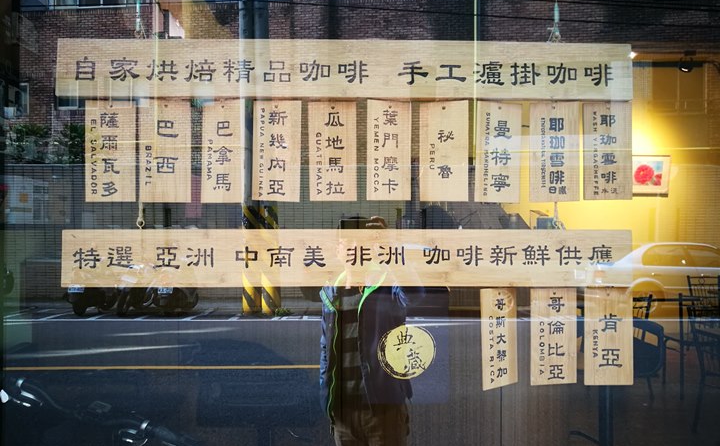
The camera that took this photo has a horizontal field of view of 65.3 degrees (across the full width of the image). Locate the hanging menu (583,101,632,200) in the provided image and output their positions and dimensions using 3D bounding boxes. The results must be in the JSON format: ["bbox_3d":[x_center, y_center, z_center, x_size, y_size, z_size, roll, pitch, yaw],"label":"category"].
[{"bbox_3d":[0.558,-0.160,1.261,0.109,0.217,0.014,0,-1,-1],"label":"hanging menu"}]

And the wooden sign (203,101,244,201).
[{"bbox_3d":[-0.303,-0.158,1.244,0.095,0.228,0.014,1,-1,-1],"label":"wooden sign"}]

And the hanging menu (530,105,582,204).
[{"bbox_3d":[0.437,-0.159,1.259,0.112,0.221,0.014,0,-1,-1],"label":"hanging menu"}]

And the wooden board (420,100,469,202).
[{"bbox_3d":[0.189,-0.160,1.254,0.107,0.225,0.014,0,-1,-1],"label":"wooden board"}]

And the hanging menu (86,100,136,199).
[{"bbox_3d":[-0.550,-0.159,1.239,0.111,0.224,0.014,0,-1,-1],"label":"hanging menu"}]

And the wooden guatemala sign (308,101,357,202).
[{"bbox_3d":[-0.059,-0.159,1.249,0.105,0.220,0.014,-1,-1,-1],"label":"wooden guatemala sign"}]

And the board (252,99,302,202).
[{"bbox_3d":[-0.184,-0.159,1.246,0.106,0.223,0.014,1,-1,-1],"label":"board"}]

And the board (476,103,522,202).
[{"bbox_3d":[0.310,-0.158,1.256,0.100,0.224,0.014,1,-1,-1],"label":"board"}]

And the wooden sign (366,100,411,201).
[{"bbox_3d":[0.066,-0.162,1.251,0.097,0.225,0.014,0,-1,-1],"label":"wooden sign"}]

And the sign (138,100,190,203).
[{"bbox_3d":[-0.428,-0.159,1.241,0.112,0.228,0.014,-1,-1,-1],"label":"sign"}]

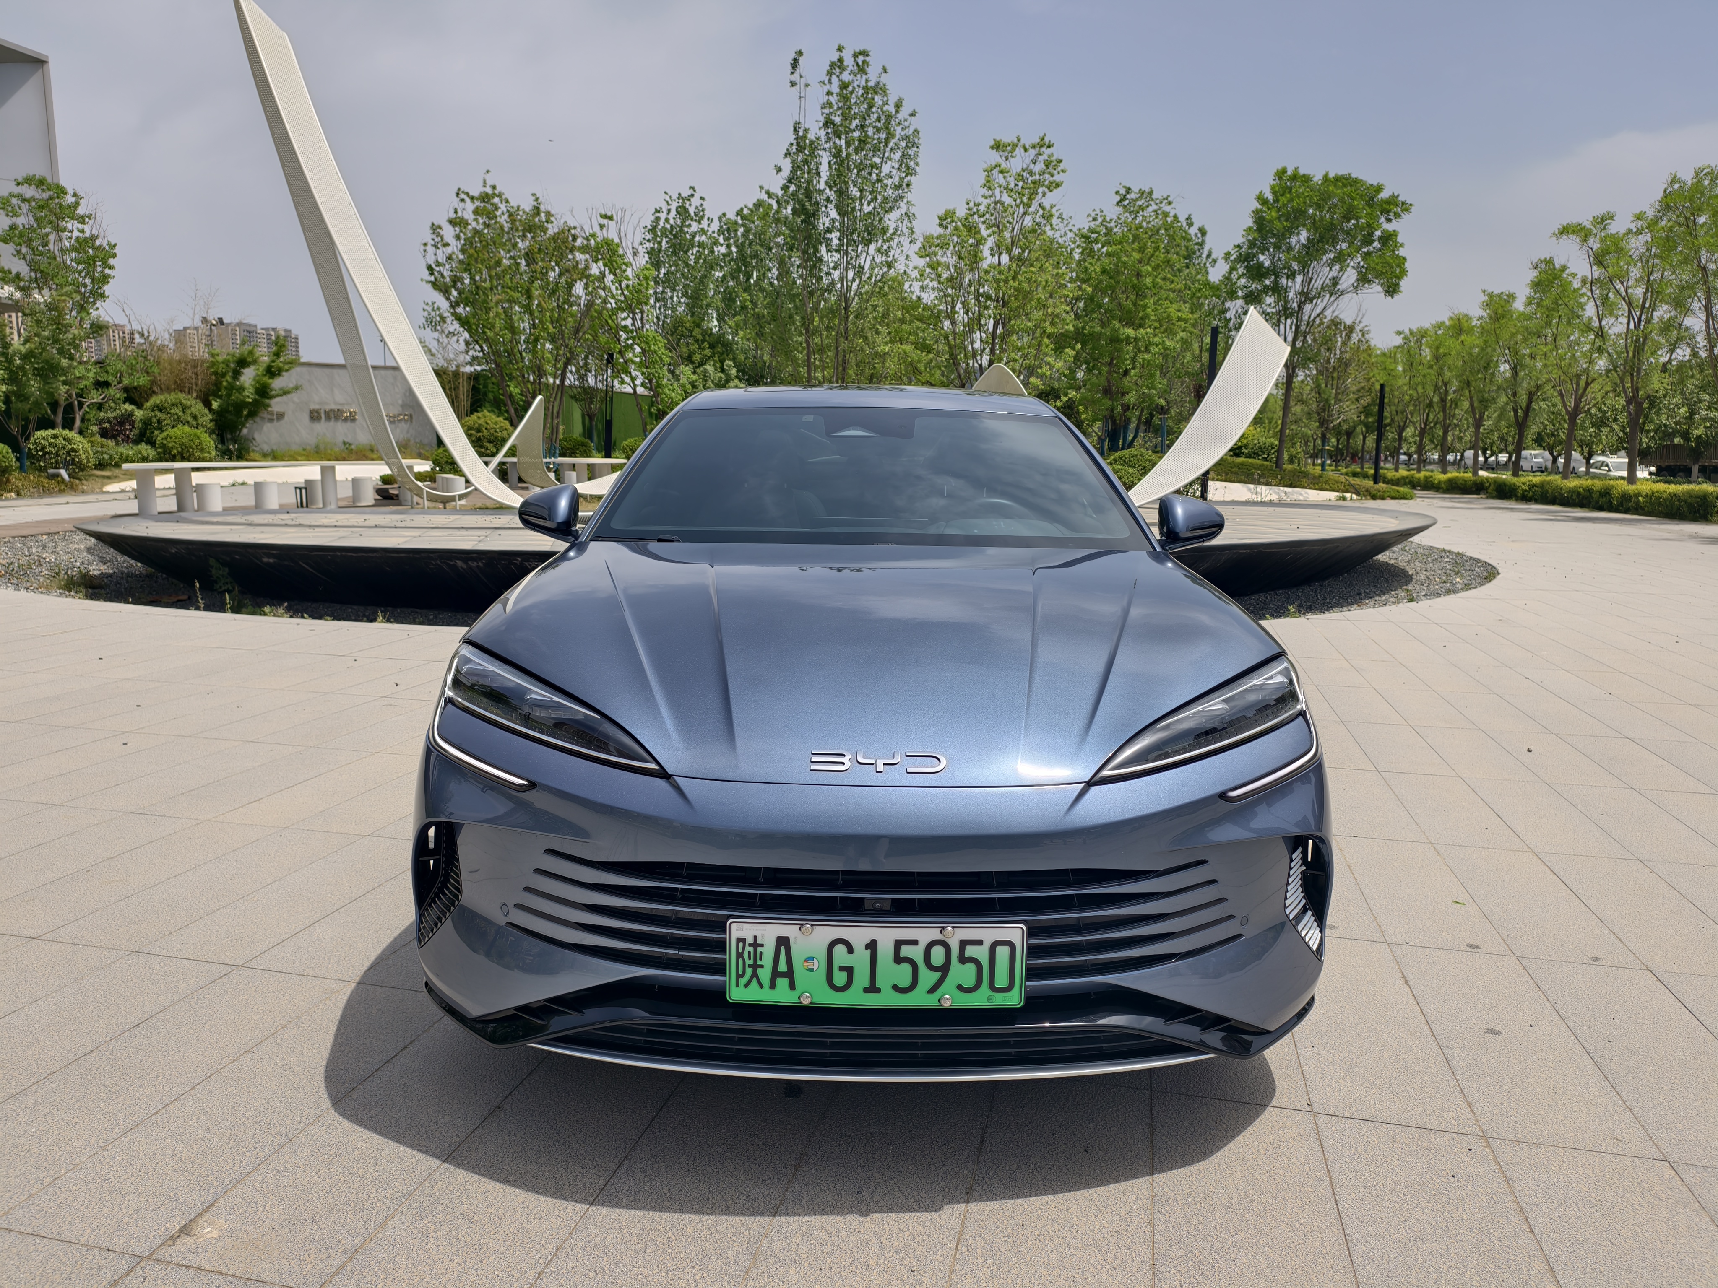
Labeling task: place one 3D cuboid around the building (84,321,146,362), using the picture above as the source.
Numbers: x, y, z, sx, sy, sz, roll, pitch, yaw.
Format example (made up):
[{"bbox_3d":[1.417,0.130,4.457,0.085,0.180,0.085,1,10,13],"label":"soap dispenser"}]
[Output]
[{"bbox_3d":[-490.299,-171.681,756.572,30.000,79.300,20.000,-7,12,-39],"label":"building"}]

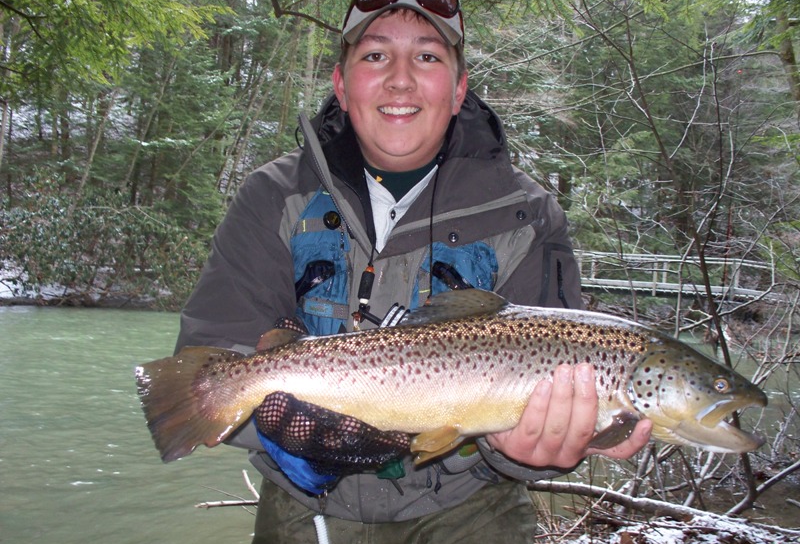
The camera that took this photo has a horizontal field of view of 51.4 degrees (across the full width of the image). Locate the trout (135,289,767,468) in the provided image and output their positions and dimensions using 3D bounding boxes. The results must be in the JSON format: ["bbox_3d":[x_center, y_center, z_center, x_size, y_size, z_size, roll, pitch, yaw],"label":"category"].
[{"bbox_3d":[0.043,0.101,0.790,0.600,0.165,0.100,1,-5,7],"label":"trout"}]

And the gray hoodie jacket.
[{"bbox_3d":[-0.028,0.035,1.070,0.550,0.590,0.450,1,1,-2],"label":"gray hoodie jacket"}]

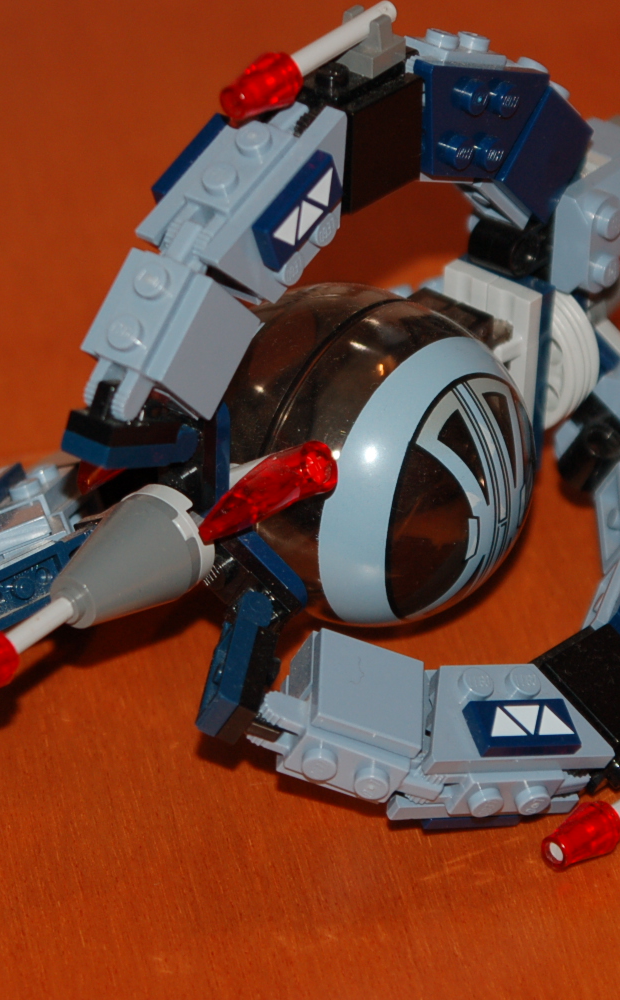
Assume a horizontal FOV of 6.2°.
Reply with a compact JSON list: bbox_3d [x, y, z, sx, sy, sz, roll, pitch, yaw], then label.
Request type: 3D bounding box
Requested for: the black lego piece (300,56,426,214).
[{"bbox_3d":[0.005,-0.053,0.831,0.014,0.020,0.016,22,35,31],"label":"black lego piece"}]

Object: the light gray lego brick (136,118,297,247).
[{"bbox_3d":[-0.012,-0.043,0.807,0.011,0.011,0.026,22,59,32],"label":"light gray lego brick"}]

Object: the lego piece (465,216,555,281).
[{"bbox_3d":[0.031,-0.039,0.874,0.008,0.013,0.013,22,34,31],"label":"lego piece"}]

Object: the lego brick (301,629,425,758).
[{"bbox_3d":[0.008,0.027,0.811,0.016,0.004,0.016,19,45,-18],"label":"lego brick"}]

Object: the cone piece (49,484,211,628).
[{"bbox_3d":[-0.027,0.010,0.810,0.016,0.016,0.023,0,26,42],"label":"cone piece"}]

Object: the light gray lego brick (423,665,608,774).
[{"bbox_3d":[0.028,0.031,0.830,0.032,0.005,0.016,0,53,-33],"label":"light gray lego brick"}]

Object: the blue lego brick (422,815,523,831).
[{"bbox_3d":[0.022,0.043,0.828,0.016,0.003,0.008,0,53,-33],"label":"blue lego brick"}]

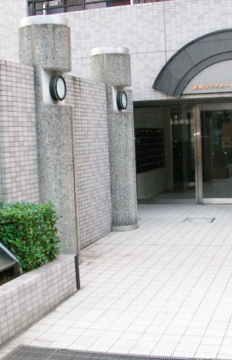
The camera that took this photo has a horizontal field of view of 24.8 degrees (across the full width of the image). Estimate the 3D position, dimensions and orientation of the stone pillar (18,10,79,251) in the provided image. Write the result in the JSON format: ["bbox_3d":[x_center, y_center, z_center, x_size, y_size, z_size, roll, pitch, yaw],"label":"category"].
[{"bbox_3d":[-0.785,-0.432,6.278,0.620,2.857,0.620,-2,5,0],"label":"stone pillar"}]

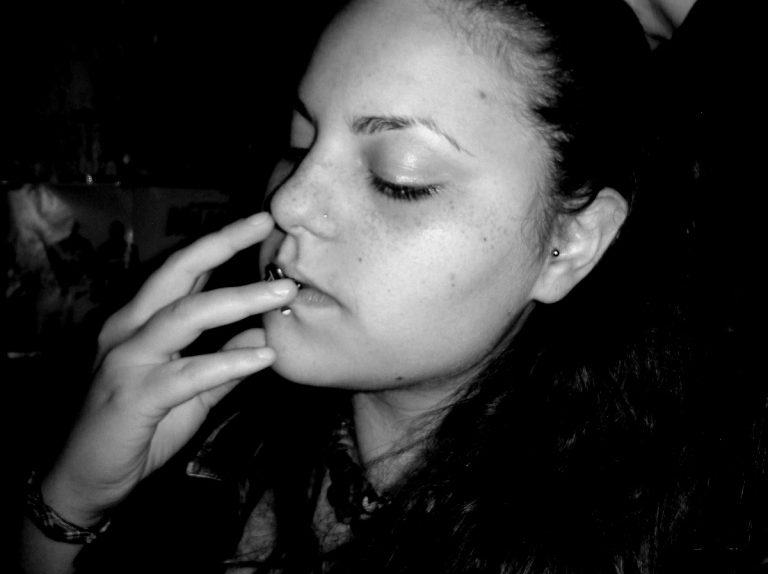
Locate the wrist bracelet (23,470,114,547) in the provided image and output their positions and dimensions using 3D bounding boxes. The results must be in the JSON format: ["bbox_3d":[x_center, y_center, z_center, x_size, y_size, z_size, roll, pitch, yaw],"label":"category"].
[{"bbox_3d":[-0.163,0.110,0.430,0.048,0.015,0.056,11,34,-28],"label":"wrist bracelet"}]

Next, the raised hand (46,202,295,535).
[{"bbox_3d":[-0.104,0.039,0.405,0.068,0.160,0.080,45,4,-33],"label":"raised hand"}]

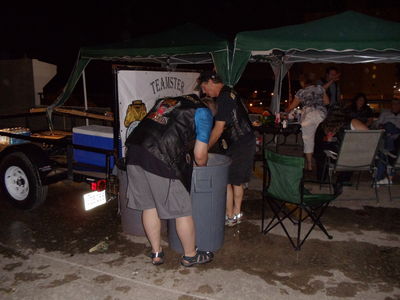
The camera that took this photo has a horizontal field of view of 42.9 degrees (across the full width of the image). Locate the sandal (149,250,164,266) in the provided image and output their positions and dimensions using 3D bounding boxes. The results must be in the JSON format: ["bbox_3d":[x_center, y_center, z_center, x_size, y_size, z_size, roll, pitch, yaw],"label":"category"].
[{"bbox_3d":[-0.388,0.917,4.486,0.110,0.105,0.295,-2,10,-11],"label":"sandal"}]

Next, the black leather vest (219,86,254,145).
[{"bbox_3d":[0.364,-0.354,5.215,0.320,0.620,0.460,-18,12,-7],"label":"black leather vest"}]

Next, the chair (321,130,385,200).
[{"bbox_3d":[1.925,0.144,6.565,0.580,0.930,0.680,-1,10,-6],"label":"chair"}]

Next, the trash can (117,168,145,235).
[{"bbox_3d":[-0.547,0.421,5.276,0.640,0.820,0.640,-1,10,-6],"label":"trash can"}]

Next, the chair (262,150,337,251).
[{"bbox_3d":[0.992,0.443,5.060,0.570,0.850,0.560,-7,12,-34],"label":"chair"}]

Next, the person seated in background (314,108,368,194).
[{"bbox_3d":[1.921,-0.075,7.039,0.580,1.200,0.750,4,11,23],"label":"person seated in background"}]

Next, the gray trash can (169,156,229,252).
[{"bbox_3d":[-0.033,0.507,4.779,0.650,0.820,0.650,0,10,0],"label":"gray trash can"}]

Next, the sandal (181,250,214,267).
[{"bbox_3d":[-0.016,0.923,4.452,0.295,0.105,0.110,-6,11,-31],"label":"sandal"}]

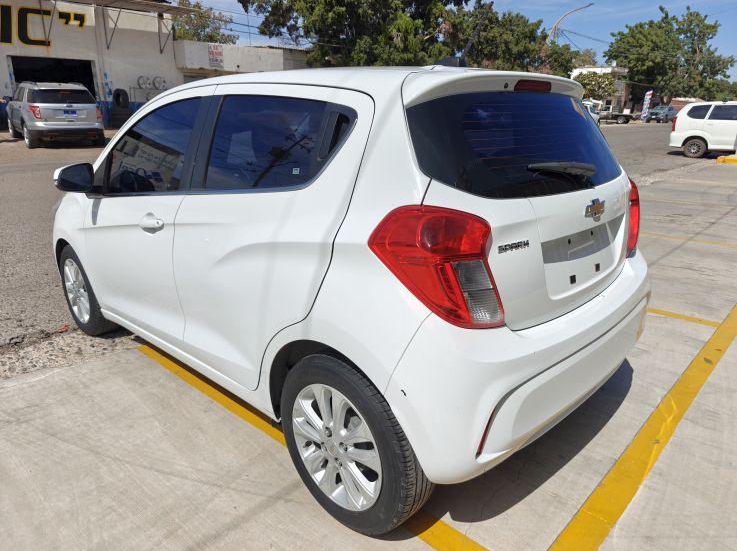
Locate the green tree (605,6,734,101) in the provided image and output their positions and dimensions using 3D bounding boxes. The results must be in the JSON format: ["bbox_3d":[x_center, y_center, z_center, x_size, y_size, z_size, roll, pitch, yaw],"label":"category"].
[{"bbox_3d":[33.295,-23.593,54.000,12.200,11.200,11.000,12,22,31],"label":"green tree"}]

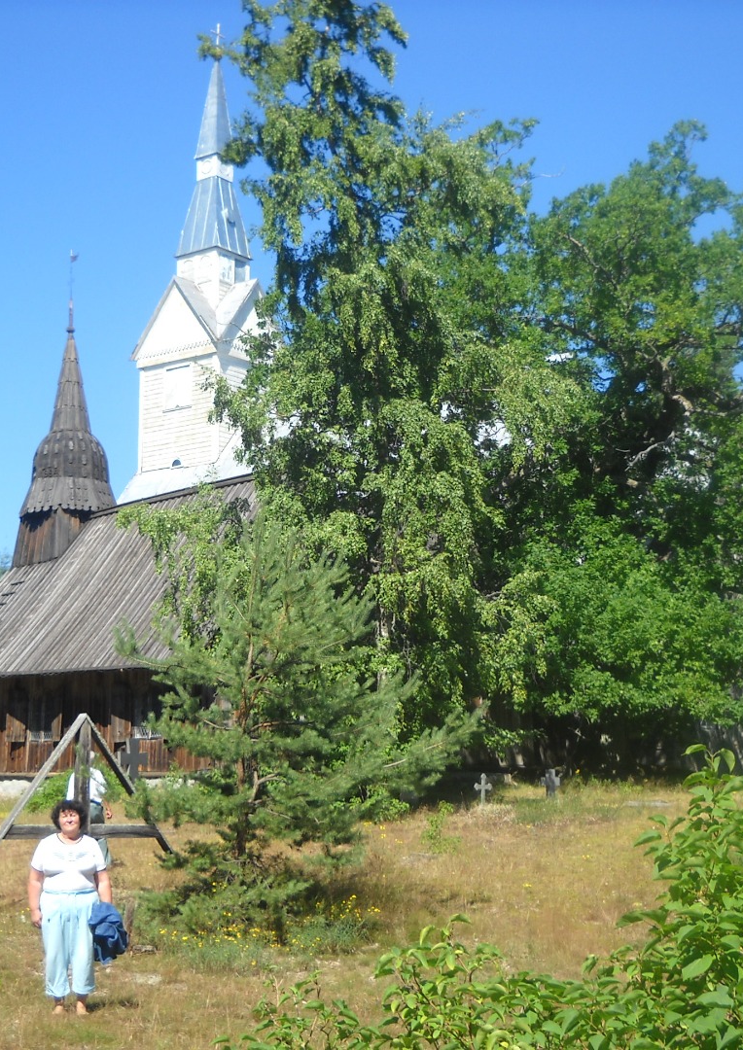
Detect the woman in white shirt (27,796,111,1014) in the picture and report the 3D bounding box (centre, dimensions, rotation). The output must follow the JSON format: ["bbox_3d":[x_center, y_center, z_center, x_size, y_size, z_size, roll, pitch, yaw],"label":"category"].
[{"bbox_3d":[-2.280,2.872,12.526,0.660,1.601,0.380,1,-8,-10],"label":"woman in white shirt"}]

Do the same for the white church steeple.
[{"bbox_3d":[-6.753,-10.221,68.027,5.200,18.725,5.200,-6,-10,36],"label":"white church steeple"}]

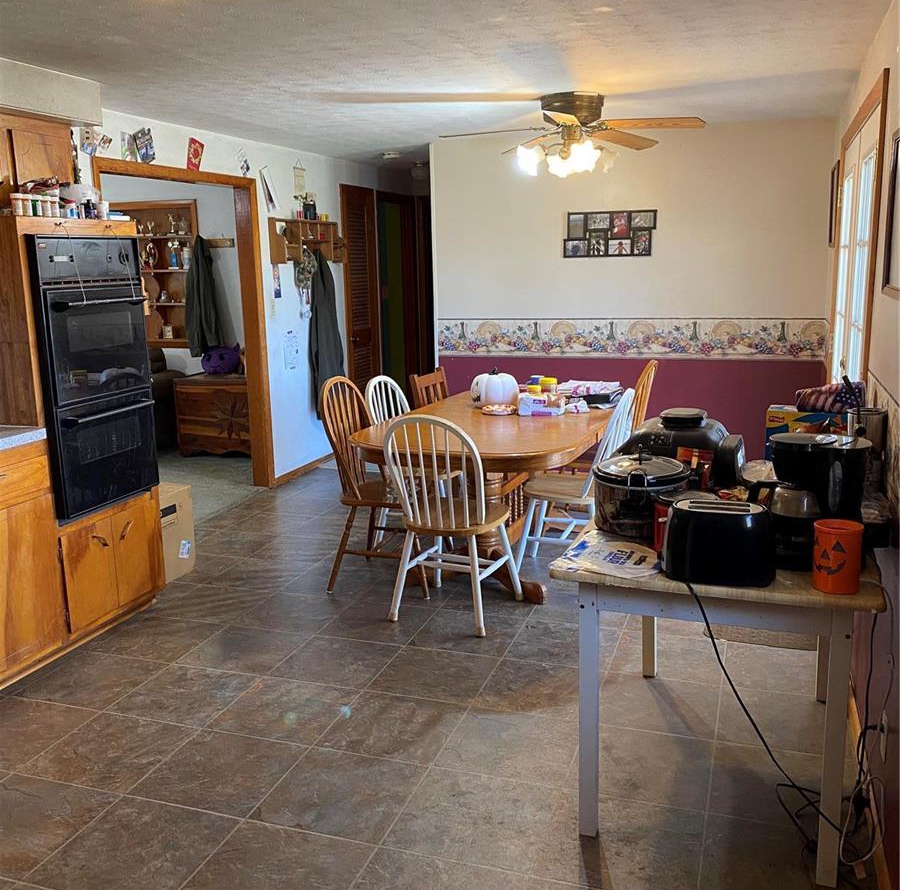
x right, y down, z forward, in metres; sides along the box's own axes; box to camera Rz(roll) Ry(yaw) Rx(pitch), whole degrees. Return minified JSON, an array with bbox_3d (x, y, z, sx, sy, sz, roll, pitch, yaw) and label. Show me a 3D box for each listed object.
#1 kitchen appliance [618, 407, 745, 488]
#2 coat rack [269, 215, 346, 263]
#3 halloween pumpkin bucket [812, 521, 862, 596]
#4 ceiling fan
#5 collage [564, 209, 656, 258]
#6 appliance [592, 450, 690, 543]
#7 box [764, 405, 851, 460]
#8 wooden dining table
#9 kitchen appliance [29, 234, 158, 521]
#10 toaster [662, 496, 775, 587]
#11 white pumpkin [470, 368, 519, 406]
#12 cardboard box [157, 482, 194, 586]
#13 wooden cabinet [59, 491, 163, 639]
[{"bbox_3d":[0.762,0.018,3.017,0.427,0.290,0.365,4,13,26],"label":"kitchen appliance"},{"bbox_3d":[-1.041,-1.518,6.741,0.129,0.320,0.975,3,12,19],"label":"coat rack"},{"bbox_3d":[0.887,0.255,2.060,0.107,0.150,0.107,7,14,35],"label":"halloween pumpkin bucket"},{"bbox_3d":[0.617,-1.546,4.508,1.278,0.398,1.278,3,12,19],"label":"ceiling fan"},{"bbox_3d":[1.027,-1.346,5.755,0.591,0.290,0.023,3,12,19],"label":"collage"},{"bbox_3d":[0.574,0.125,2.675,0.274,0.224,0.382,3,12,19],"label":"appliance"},{"bbox_3d":[1.113,0.040,2.738,0.285,0.300,0.130,2,12,17],"label":"box"},{"bbox_3d":[0.288,0.224,4.606,1.060,0.760,1.930,3,12,20],"label":"wooden dining table"},{"bbox_3d":[-1.653,-0.307,3.781,0.560,1.100,0.590,3,12,19],"label":"kitchen appliance"},{"bbox_3d":[0.643,0.228,2.167,0.275,0.172,0.158,2,12,16],"label":"toaster"},{"bbox_3d":[0.242,-0.323,4.935,0.266,0.216,0.266,-1,11,0],"label":"white pumpkin"},{"bbox_3d":[-1.585,0.467,4.534,0.382,0.438,0.457,3,12,19],"label":"cardboard box"},{"bbox_3d":[-1.726,0.480,3.941,0.623,0.498,0.664,3,12,19],"label":"wooden cabinet"}]

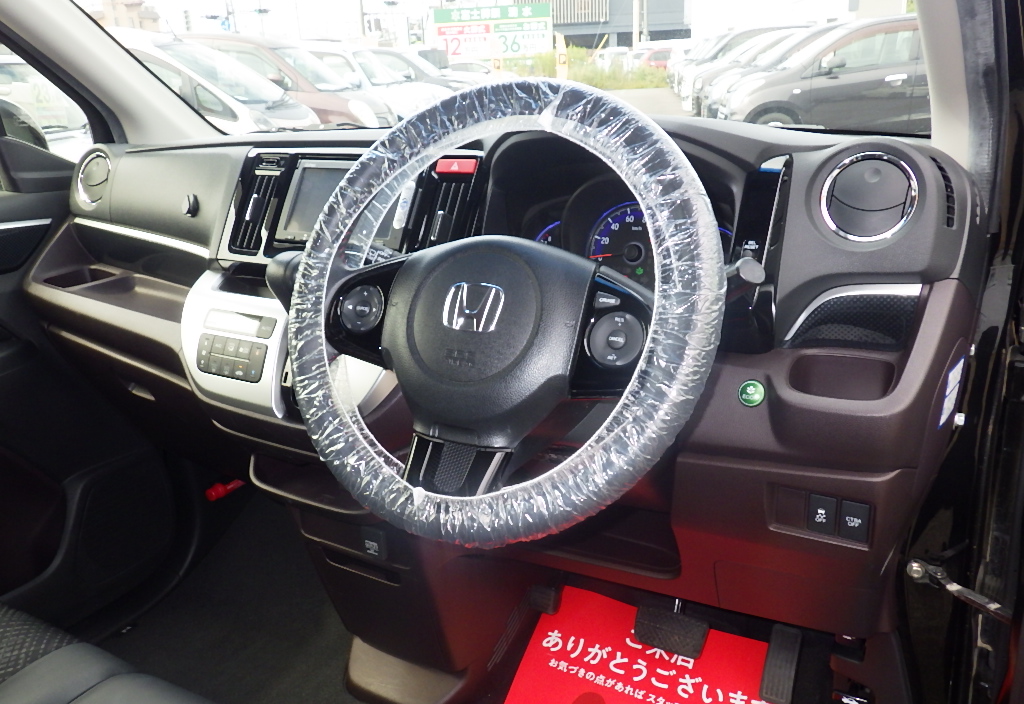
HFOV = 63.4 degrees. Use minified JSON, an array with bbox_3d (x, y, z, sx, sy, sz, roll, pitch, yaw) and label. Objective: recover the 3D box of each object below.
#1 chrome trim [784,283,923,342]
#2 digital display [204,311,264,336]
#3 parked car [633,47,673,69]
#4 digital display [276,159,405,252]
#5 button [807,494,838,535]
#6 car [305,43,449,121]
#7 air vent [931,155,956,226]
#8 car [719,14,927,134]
[{"bbox_3d":[0.322,-0.037,0.779,0.118,0.062,0.030,7,6,27],"label":"chrome trim"},{"bbox_3d":[-0.318,-0.032,0.947,0.082,0.024,0.008,7,-12,27],"label":"digital display"},{"bbox_3d":[7.152,-13.476,38.852,3.600,1.500,1.600,-1,19,6],"label":"parked car"},{"bbox_3d":[-0.187,-0.169,0.955,0.176,0.101,0.020,7,-12,27],"label":"digital display"},{"bbox_3d":[0.305,0.158,0.812,0.026,0.038,0.012,7,20,27],"label":"button"},{"bbox_3d":[-2.642,-3.946,12.833,3.400,1.620,1.475,0,20,9],"label":"car"},{"bbox_3d":[0.401,-0.149,0.774,0.025,0.068,0.016,-3,4,-1],"label":"air vent"},{"bbox_3d":[4.092,-3.176,9.774,3.400,1.530,1.475,0,19,6],"label":"car"}]

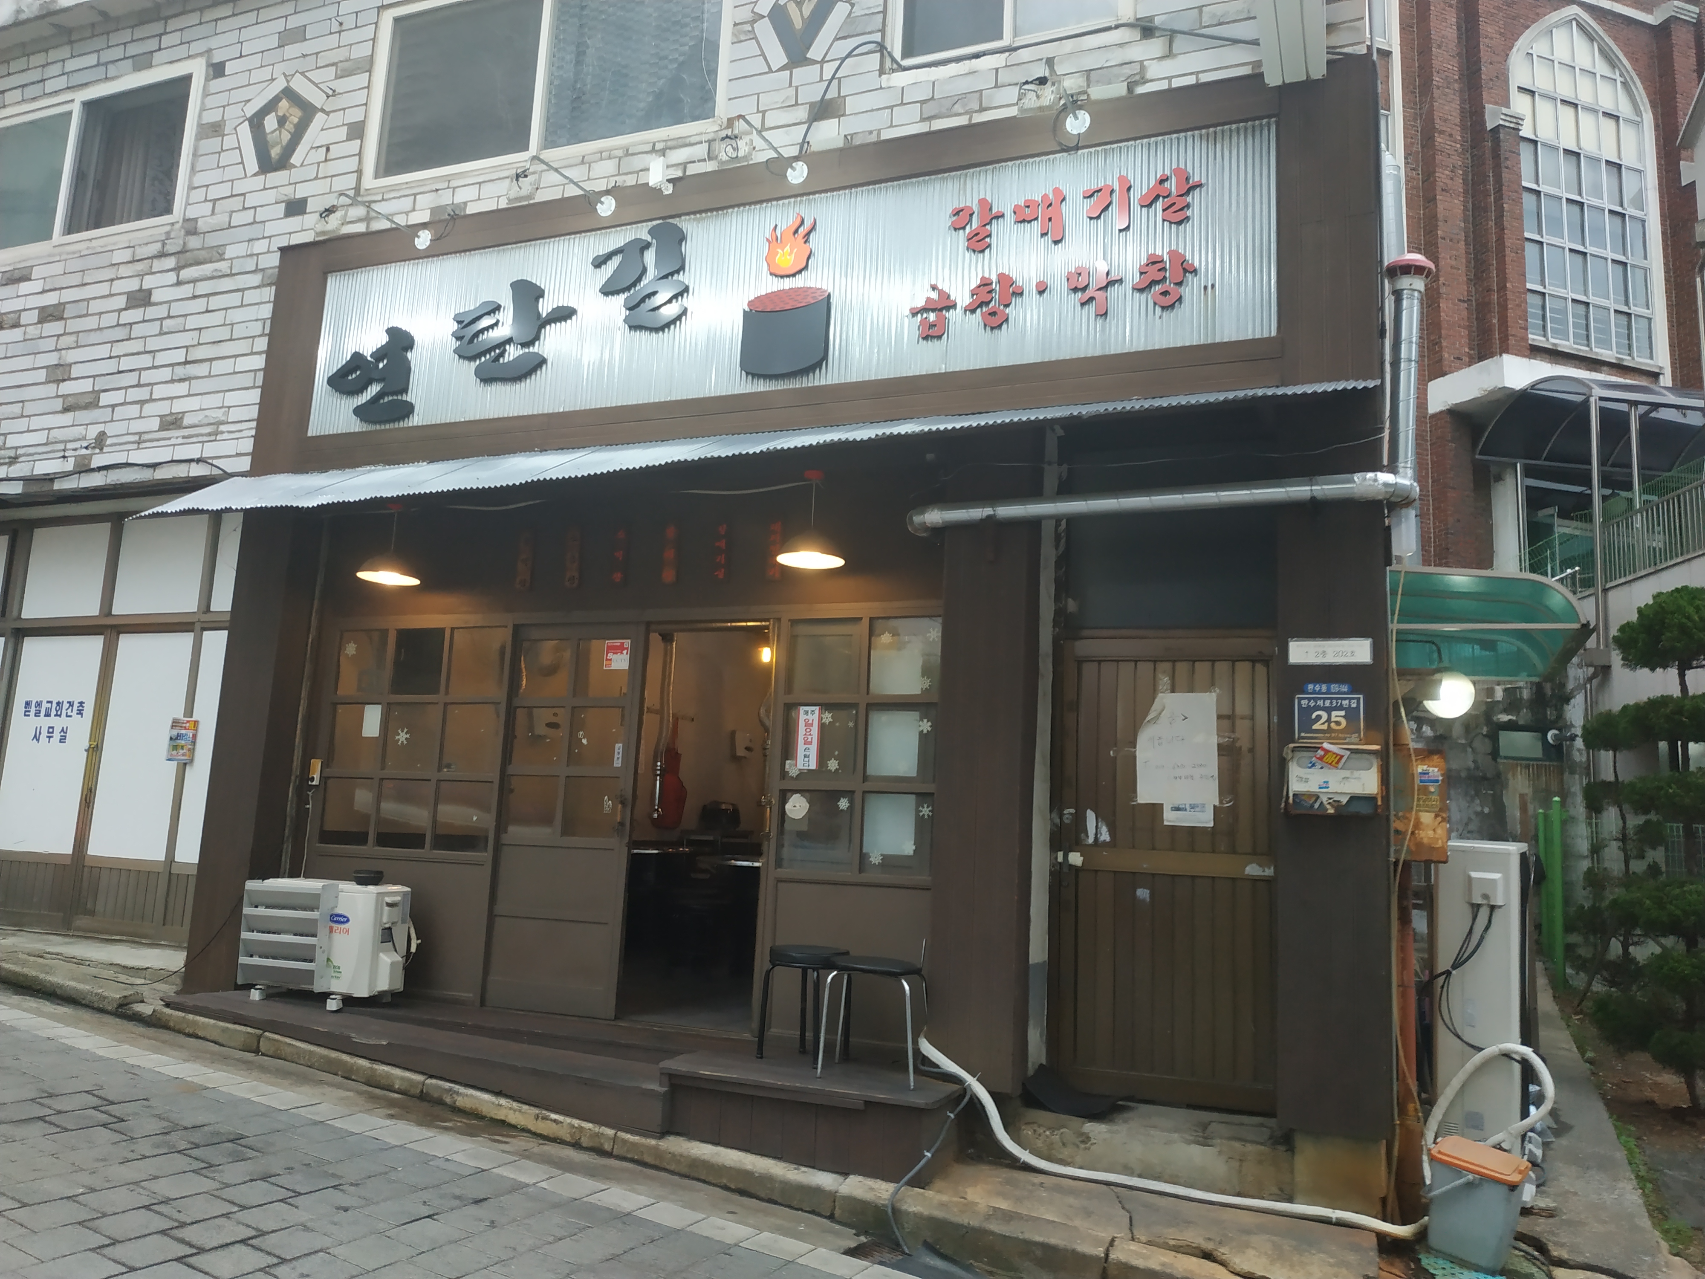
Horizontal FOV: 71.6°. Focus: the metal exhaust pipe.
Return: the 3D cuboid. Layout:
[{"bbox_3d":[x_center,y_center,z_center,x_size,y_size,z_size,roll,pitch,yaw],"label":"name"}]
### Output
[{"bbox_3d":[1.235,-0.568,5.017,2.100,0.150,0.170,-1,-10,21],"label":"metal exhaust pipe"}]

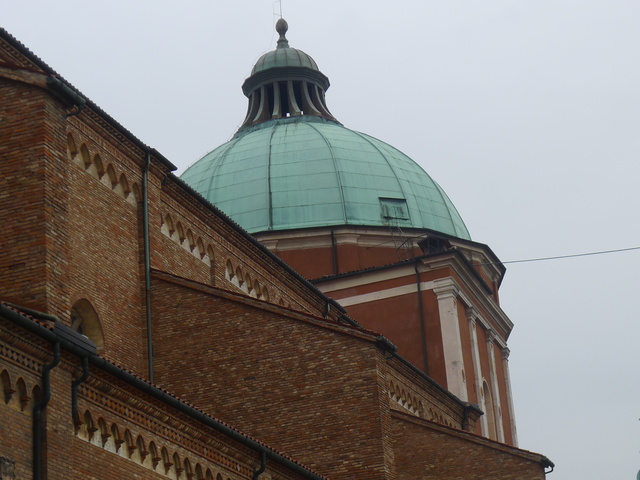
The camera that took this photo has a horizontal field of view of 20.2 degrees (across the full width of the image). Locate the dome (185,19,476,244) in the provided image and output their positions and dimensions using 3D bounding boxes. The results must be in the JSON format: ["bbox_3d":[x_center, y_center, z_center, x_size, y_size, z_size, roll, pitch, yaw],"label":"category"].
[{"bbox_3d":[-1.468,-4.401,93.410,18.800,15.800,18.800,-12,-22,18],"label":"dome"}]

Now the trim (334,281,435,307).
[{"bbox_3d":[2.611,2.267,75.851,4.895,0.405,0.200,-12,-22,18],"label":"trim"}]

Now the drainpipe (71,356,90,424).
[{"bbox_3d":[-4.206,2.643,31.494,0.300,1.250,0.110,-12,-22,18],"label":"drainpipe"}]

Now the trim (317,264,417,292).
[{"bbox_3d":[1.904,1.675,76.334,4.848,0.377,0.200,-12,-22,18],"label":"trim"}]

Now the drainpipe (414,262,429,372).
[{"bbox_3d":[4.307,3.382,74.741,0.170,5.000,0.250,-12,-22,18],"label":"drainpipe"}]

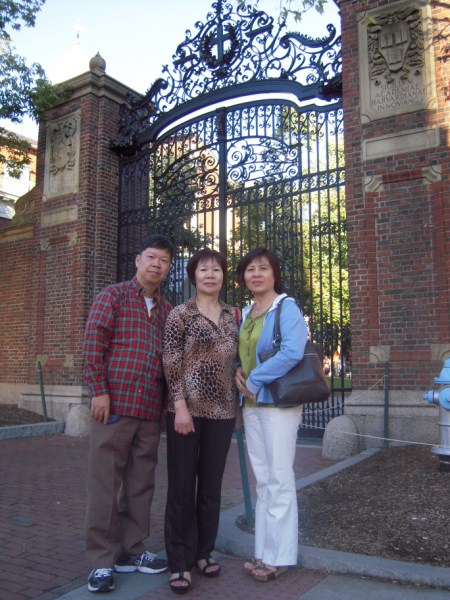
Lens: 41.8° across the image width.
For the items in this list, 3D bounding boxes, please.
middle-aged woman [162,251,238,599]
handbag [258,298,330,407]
[{"bbox_3d":[-0.115,0.519,2.886,0.440,1.570,0.360,2,-8,-12],"label":"middle-aged woman"},{"bbox_3d":[0.335,0.259,2.902,0.340,0.520,0.150,4,-9,-25],"label":"handbag"}]

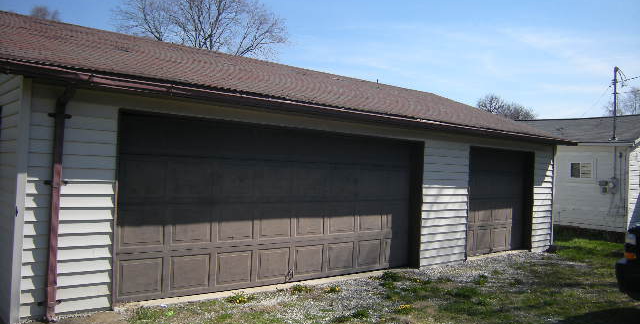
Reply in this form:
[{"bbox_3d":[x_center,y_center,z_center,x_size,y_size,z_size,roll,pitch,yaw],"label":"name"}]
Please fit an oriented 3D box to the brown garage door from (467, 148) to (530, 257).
[{"bbox_3d":[3.462,0.751,10.183,2.380,2.070,0.120,3,-1,-40],"label":"brown garage door"}]

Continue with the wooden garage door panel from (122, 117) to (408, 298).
[{"bbox_3d":[-0.318,0.560,6.962,4.800,2.080,0.120,3,-1,-40],"label":"wooden garage door panel"}]

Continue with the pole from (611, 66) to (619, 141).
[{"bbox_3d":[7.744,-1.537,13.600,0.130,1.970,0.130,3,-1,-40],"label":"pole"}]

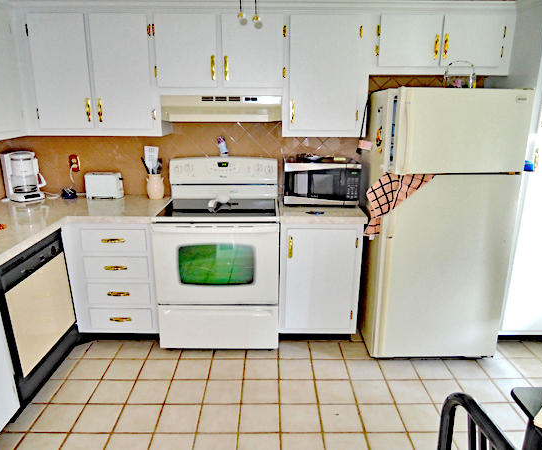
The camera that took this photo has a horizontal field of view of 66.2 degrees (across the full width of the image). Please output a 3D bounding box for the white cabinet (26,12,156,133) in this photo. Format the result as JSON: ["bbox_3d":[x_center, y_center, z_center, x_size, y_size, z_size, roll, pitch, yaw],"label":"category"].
[{"bbox_3d":[-1.093,-0.952,2.690,0.790,0.727,0.320,0,15,0],"label":"white cabinet"}]

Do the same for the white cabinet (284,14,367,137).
[{"bbox_3d":[0.342,-0.950,2.697,0.535,0.732,0.320,0,15,0],"label":"white cabinet"}]

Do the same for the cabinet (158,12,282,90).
[{"bbox_3d":[-0.312,-1.068,2.662,0.770,0.480,0.320,0,15,0],"label":"cabinet"}]

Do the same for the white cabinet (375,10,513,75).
[{"bbox_3d":[1.033,-1.129,2.652,0.845,0.355,0.320,0,15,0],"label":"white cabinet"}]

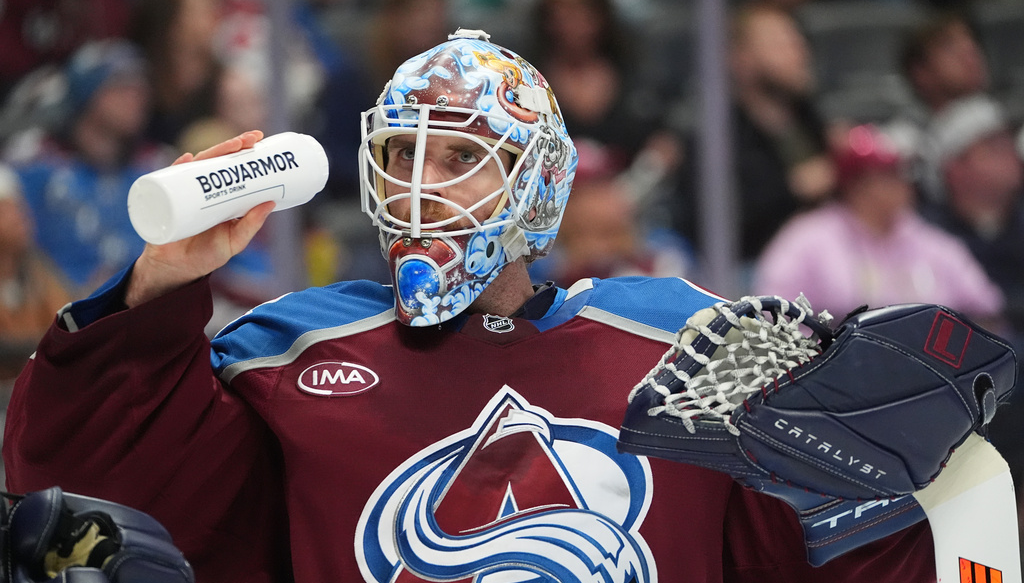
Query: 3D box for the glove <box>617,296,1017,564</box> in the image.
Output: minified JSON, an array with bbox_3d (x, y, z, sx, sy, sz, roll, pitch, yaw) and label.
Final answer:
[{"bbox_3d":[0.311,0.136,10.270,0.390,0.275,0.250,-6,0,16],"label":"glove"}]

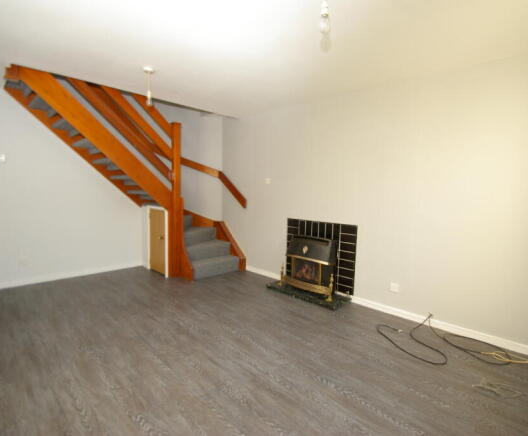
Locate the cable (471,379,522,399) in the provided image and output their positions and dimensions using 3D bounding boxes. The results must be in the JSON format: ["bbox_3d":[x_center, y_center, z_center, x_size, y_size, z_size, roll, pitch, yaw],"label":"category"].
[{"bbox_3d":[1.425,1.038,1.667,0.224,0.018,0.146,5,6,44],"label":"cable"}]

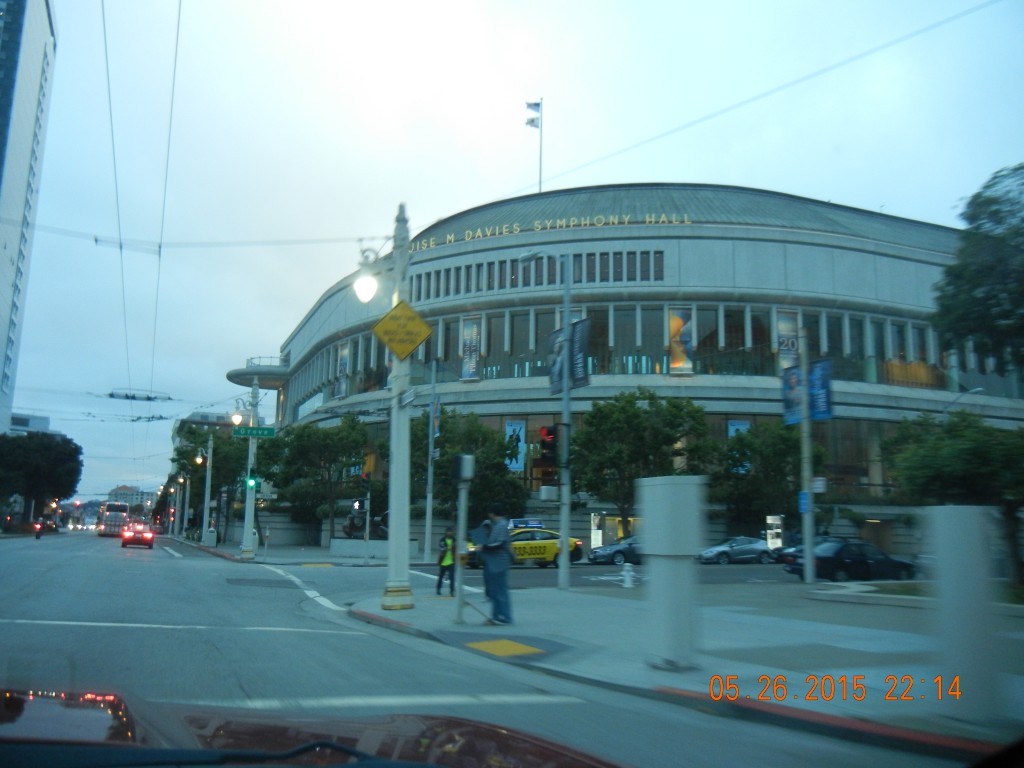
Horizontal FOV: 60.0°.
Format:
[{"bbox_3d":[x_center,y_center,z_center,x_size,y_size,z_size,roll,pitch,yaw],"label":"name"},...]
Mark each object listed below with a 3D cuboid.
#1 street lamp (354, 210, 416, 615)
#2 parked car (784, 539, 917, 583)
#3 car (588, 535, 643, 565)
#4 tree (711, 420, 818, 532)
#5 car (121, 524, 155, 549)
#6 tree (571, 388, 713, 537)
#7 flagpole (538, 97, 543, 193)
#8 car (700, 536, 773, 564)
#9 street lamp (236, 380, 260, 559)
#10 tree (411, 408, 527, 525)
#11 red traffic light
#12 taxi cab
[{"bbox_3d":[-2.181,0.234,16.038,1.170,7.413,0.560,5,-10,-22],"label":"street lamp"},{"bbox_3d":[12.137,6.379,31.984,4.650,1.430,1.800,6,-10,-27],"label":"parked car"},{"bbox_3d":[5.721,7.985,42.945,4.500,1.450,1.800,5,-10,-22],"label":"car"},{"bbox_3d":[14.015,5.973,49.831,5.800,7.700,5.800,5,-10,-22],"label":"tree"},{"bbox_3d":[-21.756,8.777,51.679,1.820,1.530,4.500,5,-10,-22],"label":"car"},{"bbox_3d":[6.912,4.746,47.385,7.500,9.127,7.500,1,-9,0],"label":"tree"},{"bbox_3d":[2.848,-23.207,86.941,0.200,10.374,0.200,6,-10,-26],"label":"flagpole"},{"bbox_3d":[11.196,8.512,45.612,4.250,1.440,1.760,5,-10,-22],"label":"car"},{"bbox_3d":[-11.090,3.412,37.042,1.200,7.520,0.580,5,-10,-22],"label":"street lamp"},{"bbox_3d":[-2.186,5.179,47.279,6.200,7.819,6.200,1,-9,0],"label":"tree"},{"bbox_3d":[0.915,1.530,22.260,0.460,1.030,0.380,6,-11,-28],"label":"red traffic light"},{"bbox_3d":[0.431,6.950,37.278,4.750,1.500,1.830,5,-10,-22],"label":"taxi cab"}]

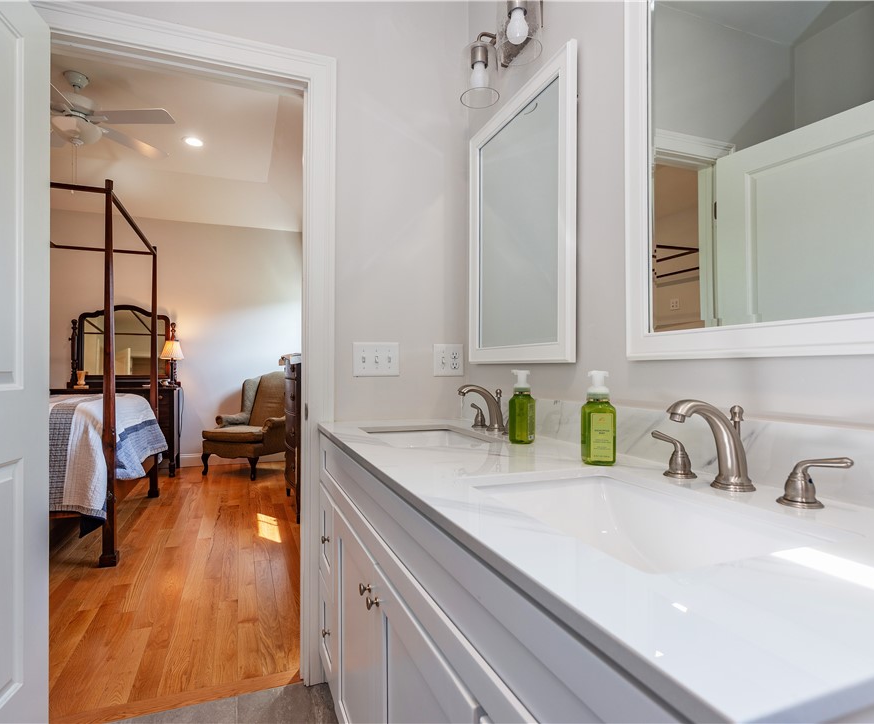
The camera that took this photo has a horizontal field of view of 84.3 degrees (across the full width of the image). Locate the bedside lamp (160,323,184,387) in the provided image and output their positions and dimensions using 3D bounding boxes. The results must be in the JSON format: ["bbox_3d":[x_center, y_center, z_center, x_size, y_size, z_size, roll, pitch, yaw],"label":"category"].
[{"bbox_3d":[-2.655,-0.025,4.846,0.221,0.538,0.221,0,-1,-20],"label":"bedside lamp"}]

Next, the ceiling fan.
[{"bbox_3d":[-2.483,-1.742,3.333,1.290,0.460,1.290,0,0,-23],"label":"ceiling fan"}]

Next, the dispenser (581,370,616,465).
[{"bbox_3d":[0.337,0.115,0.999,0.062,0.189,0.062,0,0,0],"label":"dispenser"}]

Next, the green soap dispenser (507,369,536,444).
[{"bbox_3d":[0.225,0.117,1.274,0.062,0.189,0.062,0,0,31],"label":"green soap dispenser"}]

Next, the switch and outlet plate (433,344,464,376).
[{"bbox_3d":[0.045,-0.006,1.797,0.117,0.117,0.011,0,-1,-20],"label":"switch and outlet plate"}]

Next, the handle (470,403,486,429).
[{"bbox_3d":[0.135,0.180,1.623,0.055,0.069,0.092,0,0,-23],"label":"handle"}]

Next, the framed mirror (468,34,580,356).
[{"bbox_3d":[0.239,-0.412,1.508,0.031,0.831,0.568,0,-1,-22],"label":"framed mirror"}]

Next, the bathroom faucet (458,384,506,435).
[{"bbox_3d":[0.136,0.136,1.411,0.152,0.138,0.244,0,-1,-21],"label":"bathroom faucet"}]

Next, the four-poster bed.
[{"bbox_3d":[-3.062,0.061,3.015,2.150,2.140,1.630,0,0,-23],"label":"four-poster bed"}]

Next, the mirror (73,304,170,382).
[{"bbox_3d":[-3.125,-0.190,4.827,0.818,0.758,0.050,0,-1,-20],"label":"mirror"}]

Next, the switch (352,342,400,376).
[{"bbox_3d":[-0.213,-0.009,1.704,0.165,0.117,0.012,0,-1,-20],"label":"switch"}]

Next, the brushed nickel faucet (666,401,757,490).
[{"bbox_3d":[0.446,0.136,0.785,0.170,0.143,0.066,0,0,-23],"label":"brushed nickel faucet"}]

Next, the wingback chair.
[{"bbox_3d":[-1.868,0.605,4.995,0.738,1.022,0.788,0,-1,22],"label":"wingback chair"}]

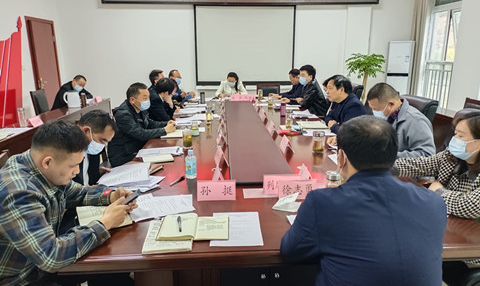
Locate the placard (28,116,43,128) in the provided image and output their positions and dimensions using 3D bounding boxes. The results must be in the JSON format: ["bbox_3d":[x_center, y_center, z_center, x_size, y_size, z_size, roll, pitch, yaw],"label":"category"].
[{"bbox_3d":[-2.228,-0.232,3.771,0.076,0.089,0.200,-1,14,-4],"label":"placard"}]

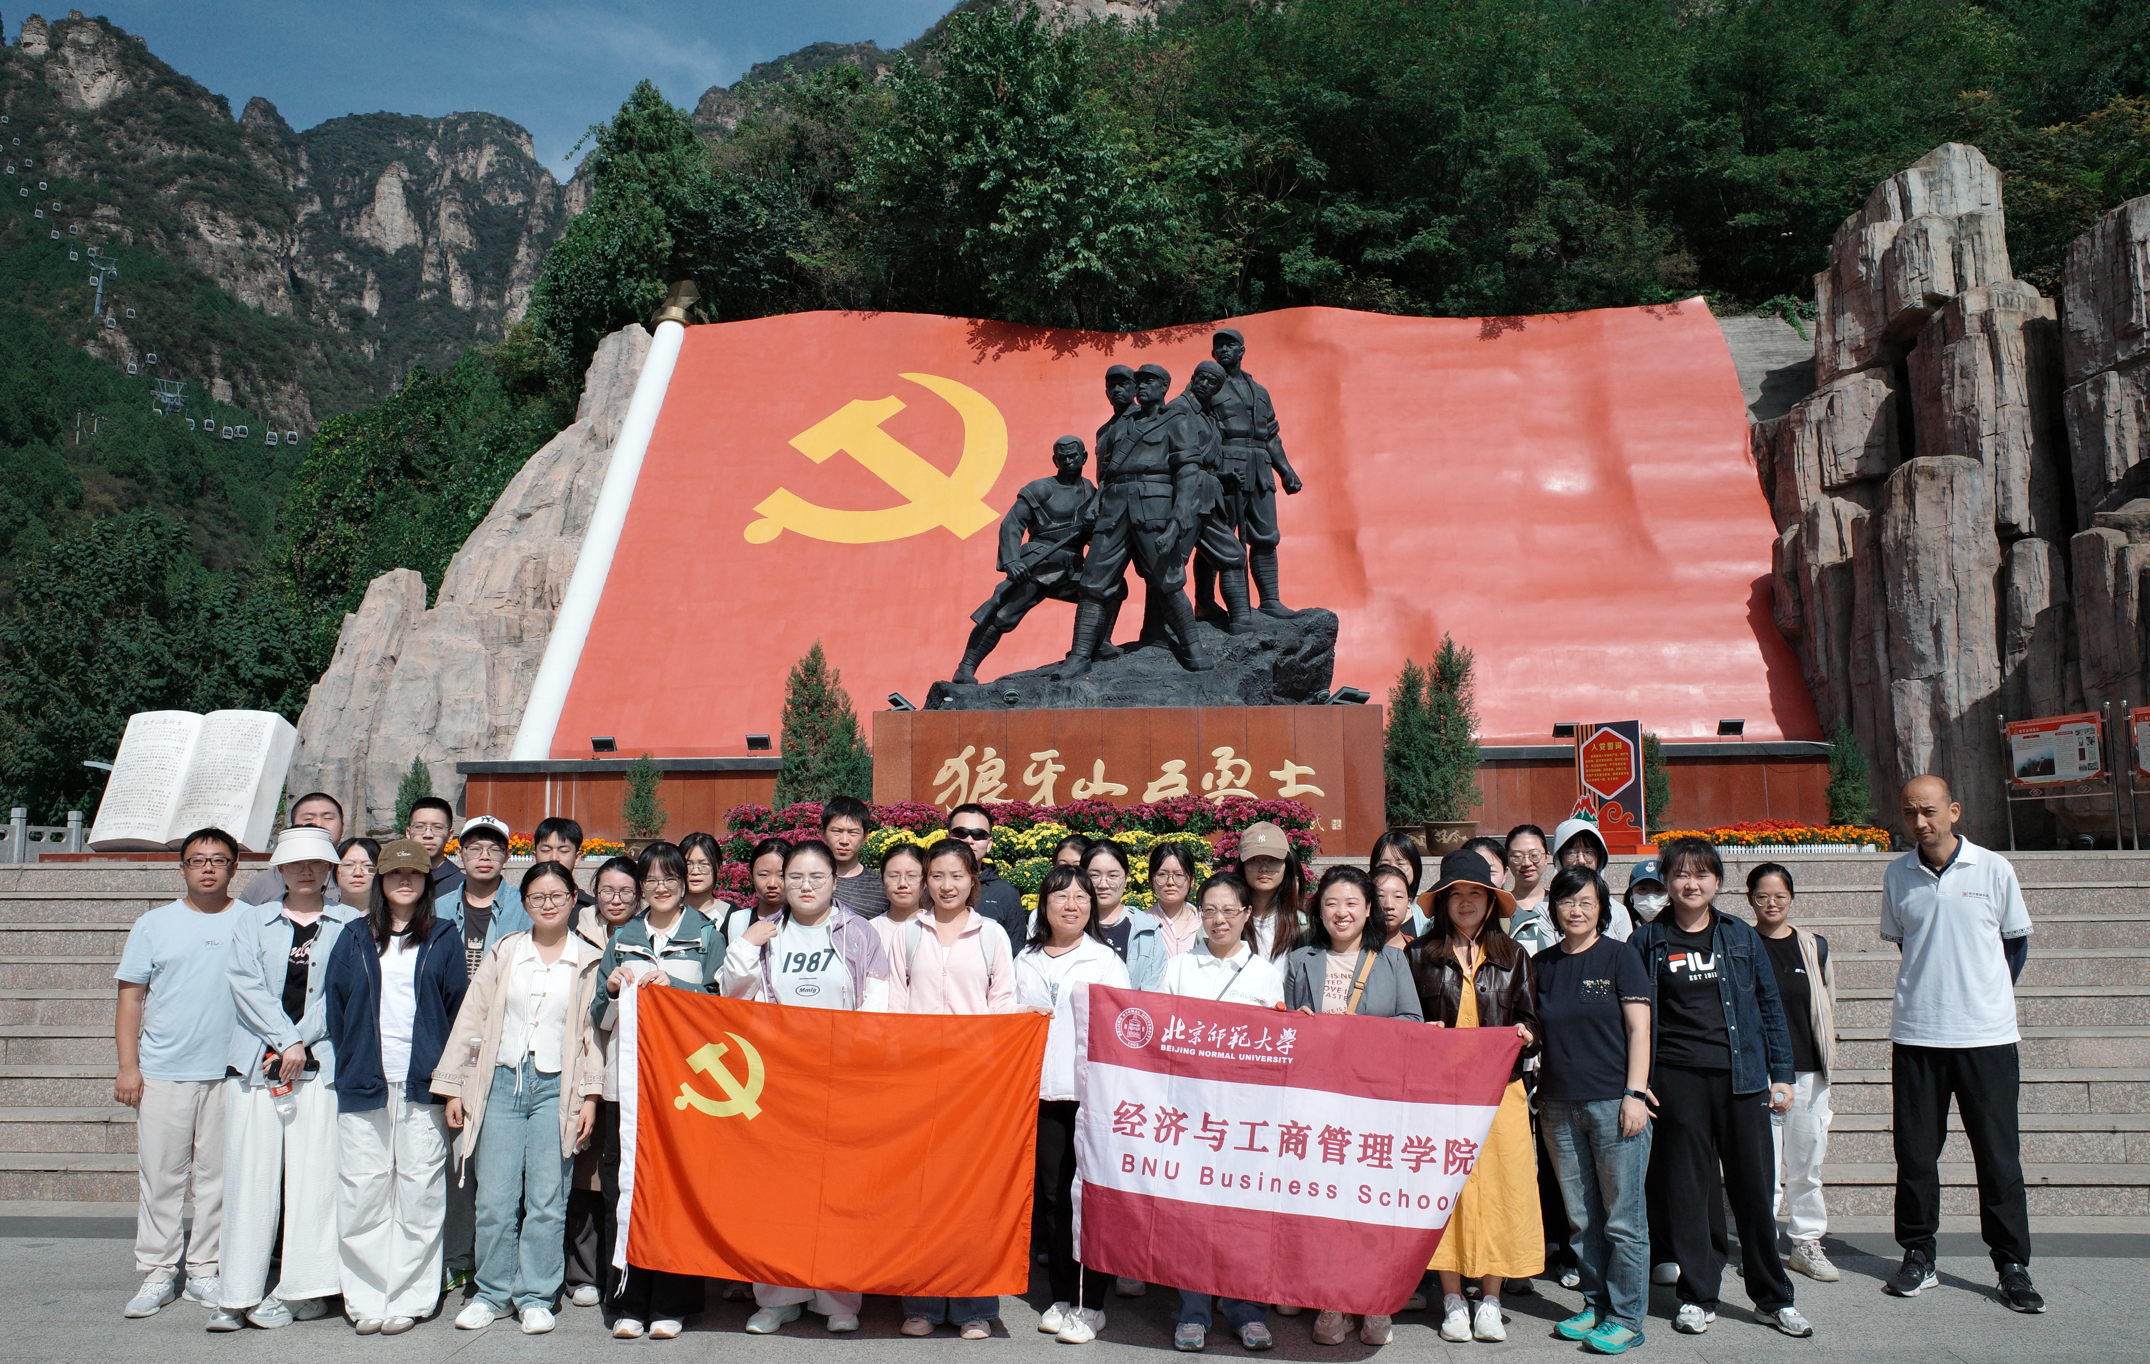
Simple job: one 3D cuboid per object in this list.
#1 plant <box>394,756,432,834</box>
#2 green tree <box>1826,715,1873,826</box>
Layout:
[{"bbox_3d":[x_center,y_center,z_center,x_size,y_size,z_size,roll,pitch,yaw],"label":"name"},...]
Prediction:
[{"bbox_3d":[-9.246,1.602,23.476,0.657,1.131,0.600,-1,-7,4],"label":"plant"},{"bbox_3d":[10.133,1.161,21.855,0.639,1.449,0.660,-1,-7,4],"label":"green tree"}]

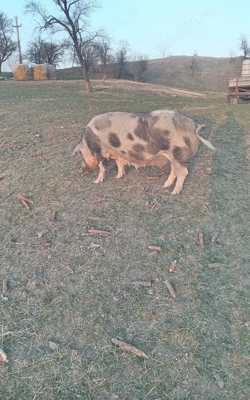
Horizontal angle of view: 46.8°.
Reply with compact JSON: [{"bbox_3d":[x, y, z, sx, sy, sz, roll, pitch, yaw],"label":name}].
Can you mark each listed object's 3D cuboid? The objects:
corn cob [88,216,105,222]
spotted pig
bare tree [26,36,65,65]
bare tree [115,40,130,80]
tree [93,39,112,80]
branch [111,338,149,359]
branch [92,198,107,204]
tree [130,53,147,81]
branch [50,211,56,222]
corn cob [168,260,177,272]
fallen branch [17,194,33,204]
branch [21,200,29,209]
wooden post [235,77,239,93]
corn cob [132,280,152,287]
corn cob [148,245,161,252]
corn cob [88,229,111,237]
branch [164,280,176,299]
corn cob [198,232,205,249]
[{"bbox_3d":[-0.249,0.165,2.512,0.156,0.032,0.035,9,24,20],"label":"corn cob"},{"bbox_3d":[0.197,-0.570,3.217,1.520,0.890,0.470,7,20,21],"label":"spotted pig"},{"bbox_3d":[-7.065,-13.005,26.000,3.420,3.469,3.078,-1,17,0],"label":"bare tree"},{"bbox_3d":[-0.251,-15.992,33.000,1.600,4.000,1.600,-1,22,0],"label":"bare tree"},{"bbox_3d":[-1.904,-12.158,25.000,1.471,3.687,1.471,-1,17,0],"label":"tree"},{"bbox_3d":[0.027,0.791,1.532,0.230,0.034,0.034,13,26,28],"label":"branch"},{"bbox_3d":[-0.252,0.010,2.887,0.159,0.032,0.035,-12,25,-27],"label":"branch"},{"bbox_3d":[1.168,-11.552,25.000,1.558,2.458,1.558,-1,17,0],"label":"tree"},{"bbox_3d":[-0.633,0.145,2.558,0.037,0.034,0.164,-3,23,-6],"label":"branch"},{"bbox_3d":[0.369,0.507,2.205,0.036,0.036,0.129,9,24,20],"label":"corn cob"},{"bbox_3d":[-1.008,-0.009,2.929,0.250,0.034,0.037,18,29,37],"label":"fallen branch"},{"bbox_3d":[-1.135,0.052,3.287,0.035,0.035,0.232,-15,27,-31],"label":"branch"},{"bbox_3d":[5.218,-5.325,13.400,0.110,0.680,0.090,11,24,26],"label":"wooden post"},{"bbox_3d":[0.118,0.585,2.021,0.137,0.034,0.034,3,23,7],"label":"corn cob"},{"bbox_3d":[0.253,0.411,2.434,0.108,0.036,0.036,5,23,11],"label":"corn cob"},{"bbox_3d":[-0.230,0.305,2.684,0.222,0.036,0.036,5,23,12],"label":"corn cob"},{"bbox_3d":[0.309,0.609,1.966,0.033,0.033,0.161,-5,23,-12],"label":"branch"},{"bbox_3d":[0.580,0.304,2.172,0.040,0.036,0.215,3,23,8],"label":"corn cob"}]

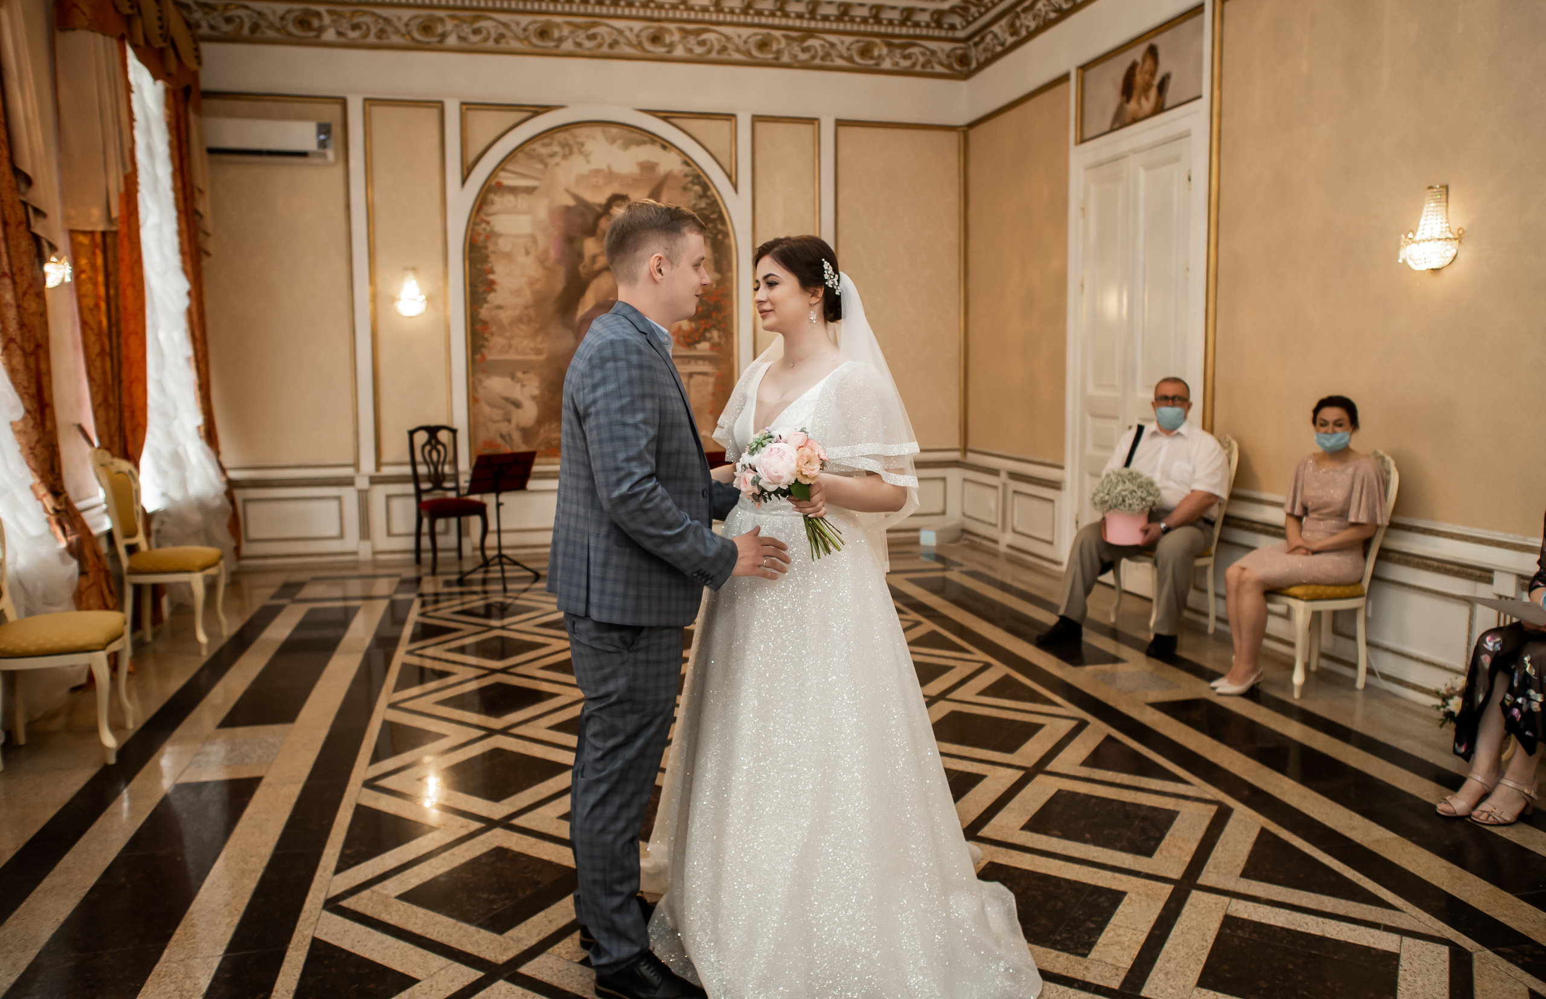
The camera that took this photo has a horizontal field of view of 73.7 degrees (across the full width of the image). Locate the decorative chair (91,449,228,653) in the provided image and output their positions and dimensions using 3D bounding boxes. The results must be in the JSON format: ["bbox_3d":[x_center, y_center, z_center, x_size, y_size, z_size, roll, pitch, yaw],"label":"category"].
[{"bbox_3d":[-3.106,0.251,5.242,0.550,1.040,0.470,-2,7,-9],"label":"decorative chair"}]

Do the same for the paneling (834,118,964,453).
[{"bbox_3d":[1.036,-1.661,8.236,1.110,2.640,0.070,-2,7,-11],"label":"paneling"}]

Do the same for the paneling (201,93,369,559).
[{"bbox_3d":[-3.496,-1.180,7.364,1.110,3.340,0.100,-2,7,-11],"label":"paneling"}]

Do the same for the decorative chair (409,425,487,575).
[{"bbox_3d":[-2.336,-0.007,7.364,0.450,1.000,0.540,-5,9,-33],"label":"decorative chair"}]

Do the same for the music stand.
[{"bbox_3d":[-1.782,0.122,6.766,0.500,0.890,0.440,-5,8,-30],"label":"music stand"}]

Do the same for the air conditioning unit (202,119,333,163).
[{"bbox_3d":[-3.513,-2.488,7.111,0.900,0.295,0.210,-2,7,-11],"label":"air conditioning unit"}]

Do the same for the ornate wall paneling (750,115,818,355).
[{"bbox_3d":[0.113,-1.632,8.053,0.550,2.620,0.070,-2,7,-11],"label":"ornate wall paneling"}]

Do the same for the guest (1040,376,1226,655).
[{"bbox_3d":[1.881,0.055,5.324,0.900,1.350,0.620,-6,9,-36],"label":"guest"}]

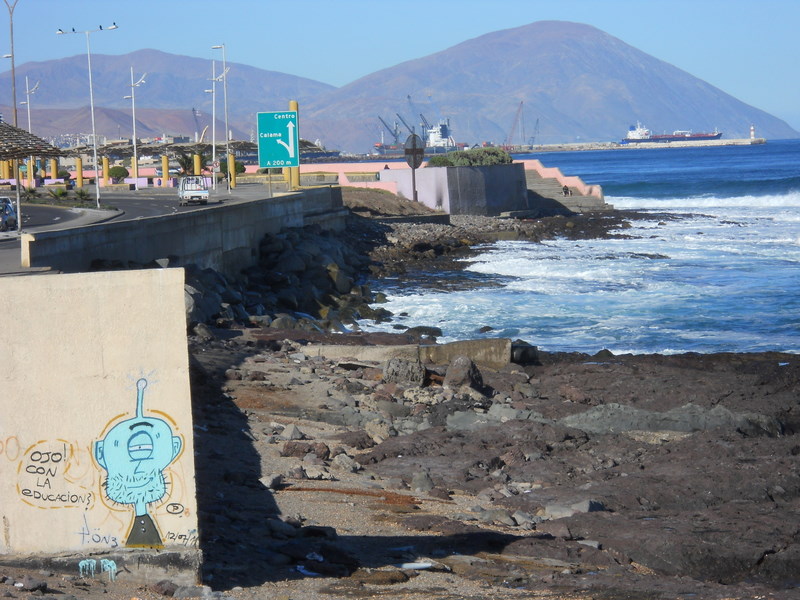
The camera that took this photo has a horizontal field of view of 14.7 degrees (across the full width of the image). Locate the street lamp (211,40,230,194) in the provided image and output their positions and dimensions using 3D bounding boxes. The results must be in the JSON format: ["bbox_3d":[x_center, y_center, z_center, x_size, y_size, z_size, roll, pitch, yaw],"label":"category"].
[{"bbox_3d":[-14.423,-14.550,249.639,1.200,12.050,0.350,-2,3,-8],"label":"street lamp"}]

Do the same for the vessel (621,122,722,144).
[{"bbox_3d":[461.181,-284.401,5248.955,174.000,43.000,30.000,-1,3,20],"label":"vessel"}]

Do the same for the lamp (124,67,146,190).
[{"bbox_3d":[-25.662,-16.757,302.802,2.400,12.080,0.450,-3,3,-20],"label":"lamp"}]

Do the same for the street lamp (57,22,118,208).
[{"bbox_3d":[-20.605,-12.175,206.706,4.150,12.100,0.400,-2,3,0],"label":"street lamp"}]

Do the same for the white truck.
[{"bbox_3d":[-14.021,-7.384,209.850,1.700,2.070,4.800,-2,3,-8],"label":"white truck"}]

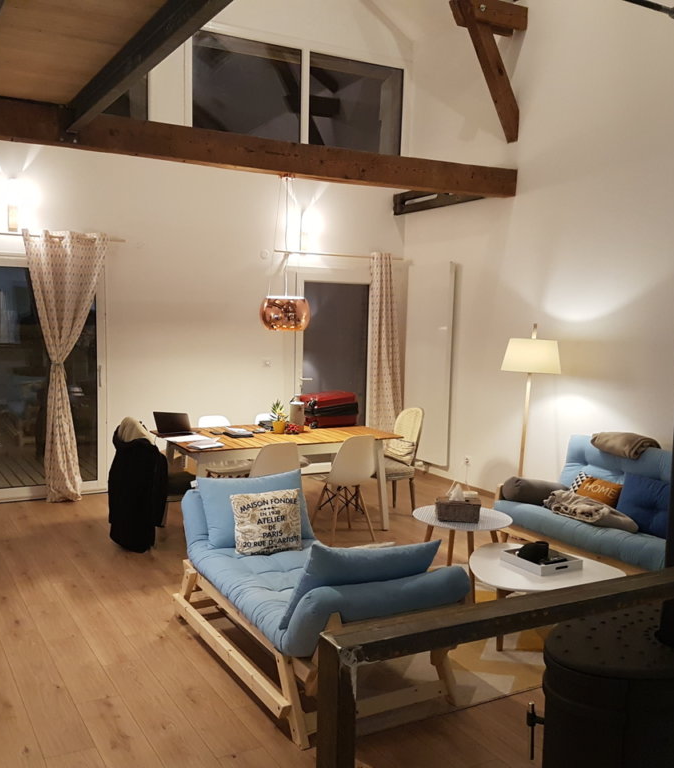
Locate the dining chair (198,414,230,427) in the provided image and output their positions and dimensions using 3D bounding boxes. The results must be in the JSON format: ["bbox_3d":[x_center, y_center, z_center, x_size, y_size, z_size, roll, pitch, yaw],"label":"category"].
[{"bbox_3d":[-0.946,0.695,6.406,0.470,0.820,0.530,-2,7,-31],"label":"dining chair"}]

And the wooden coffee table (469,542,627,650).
[{"bbox_3d":[1.046,1.183,4.186,0.740,0.400,0.770,-2,7,-31],"label":"wooden coffee table"}]

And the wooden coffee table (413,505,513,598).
[{"bbox_3d":[0.768,1.068,4.748,0.600,0.500,0.600,1,6,0],"label":"wooden coffee table"}]

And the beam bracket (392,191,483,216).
[{"bbox_3d":[1.117,-1.970,8.113,0.131,0.241,1.608,-3,7,-31],"label":"beam bracket"}]

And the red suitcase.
[{"bbox_3d":[-0.109,0.221,6.742,0.480,0.250,0.400,-2,7,-31],"label":"red suitcase"}]

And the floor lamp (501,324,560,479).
[{"bbox_3d":[1.606,0.345,6.508,0.502,1.688,0.502,-3,7,-31],"label":"floor lamp"}]

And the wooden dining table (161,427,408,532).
[{"bbox_3d":[-0.509,0.788,6.391,1.779,0.754,0.985,-2,7,-27],"label":"wooden dining table"}]

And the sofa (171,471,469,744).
[{"bbox_3d":[-0.172,1.036,3.957,0.844,0.784,1.849,-2,7,-28],"label":"sofa"}]

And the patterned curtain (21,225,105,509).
[{"bbox_3d":[-2.354,-0.135,6.728,0.694,2.343,0.171,-2,7,-31],"label":"patterned curtain"}]

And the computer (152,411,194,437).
[{"bbox_3d":[-1.324,0.321,6.270,0.311,0.171,0.332,-2,7,-24],"label":"computer"}]

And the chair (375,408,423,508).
[{"bbox_3d":[0.453,0.679,6.735,0.553,0.935,0.482,-3,7,-34],"label":"chair"}]

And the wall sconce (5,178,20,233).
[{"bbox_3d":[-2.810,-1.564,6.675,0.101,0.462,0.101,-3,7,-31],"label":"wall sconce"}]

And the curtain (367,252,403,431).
[{"bbox_3d":[0.516,-0.246,8.478,0.523,2.343,0.171,-2,7,-31],"label":"curtain"}]

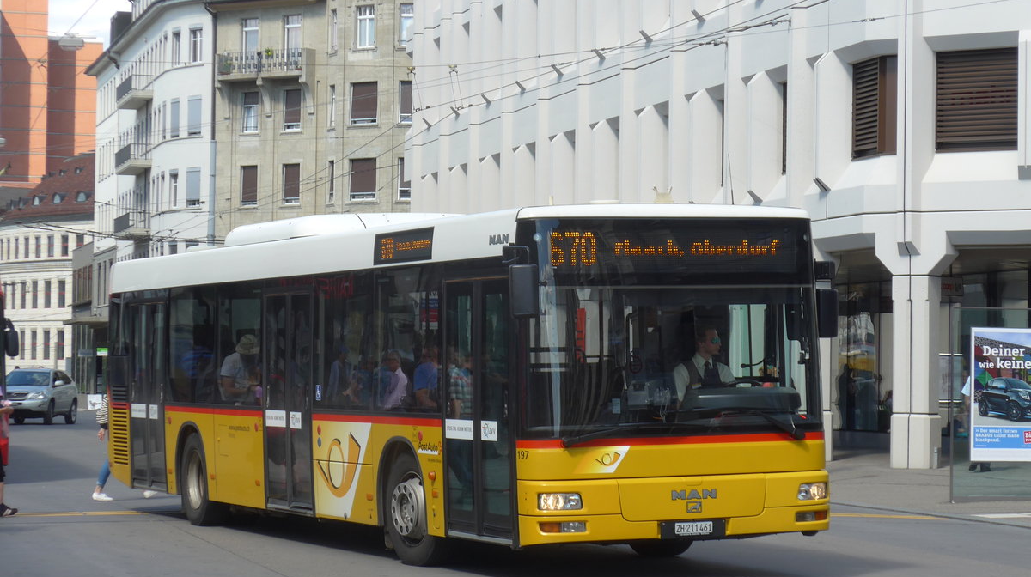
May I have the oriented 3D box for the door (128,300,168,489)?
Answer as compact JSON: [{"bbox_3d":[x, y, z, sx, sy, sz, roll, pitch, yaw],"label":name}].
[{"bbox_3d":[-3.673,1.088,29.218,0.090,1.910,1.400,-1,-1,-22],"label":"door"}]

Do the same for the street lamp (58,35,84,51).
[{"bbox_3d":[-11.235,-6.220,73.000,0.650,0.380,0.360,1,-1,-9],"label":"street lamp"}]

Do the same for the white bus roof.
[{"bbox_3d":[-1.086,-0.400,26.051,2.450,0.590,11.850,-1,-1,-22],"label":"white bus roof"}]

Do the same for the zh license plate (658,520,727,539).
[{"bbox_3d":[1.264,1.703,20.433,0.505,0.135,0.030,-1,-1,-22],"label":"zh license plate"}]

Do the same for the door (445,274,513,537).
[{"bbox_3d":[-0.224,0.879,20.859,0.090,1.870,1.290,-1,-1,-22],"label":"door"}]

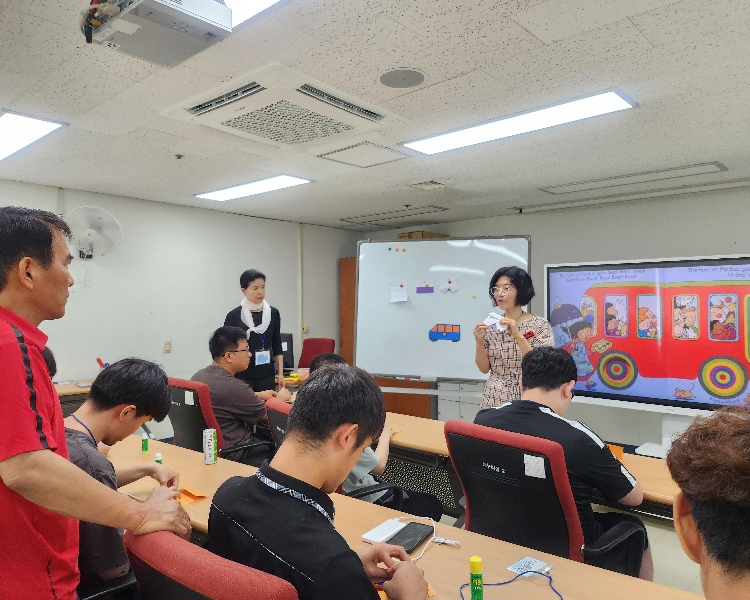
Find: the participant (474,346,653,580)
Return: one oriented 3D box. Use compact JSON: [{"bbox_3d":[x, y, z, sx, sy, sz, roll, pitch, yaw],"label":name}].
[{"bbox_3d":[0.739,0.764,2.041,0.600,1.200,0.750,-1,-1,41],"label":"participant"}]

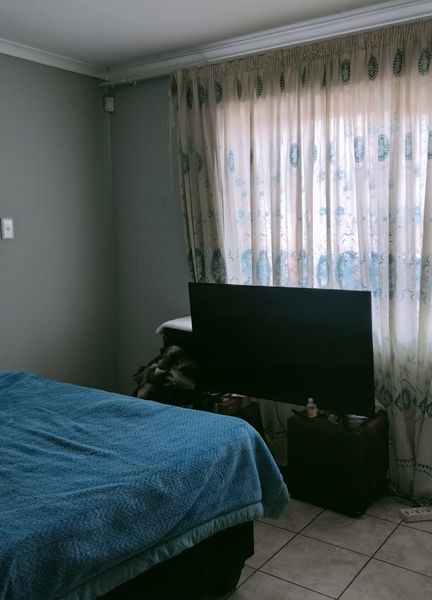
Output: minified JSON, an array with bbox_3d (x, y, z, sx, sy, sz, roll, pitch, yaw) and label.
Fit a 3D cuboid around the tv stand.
[{"bbox_3d":[0.641,0.812,3.253,0.390,0.425,0.360,4,8,39],"label":"tv stand"}]

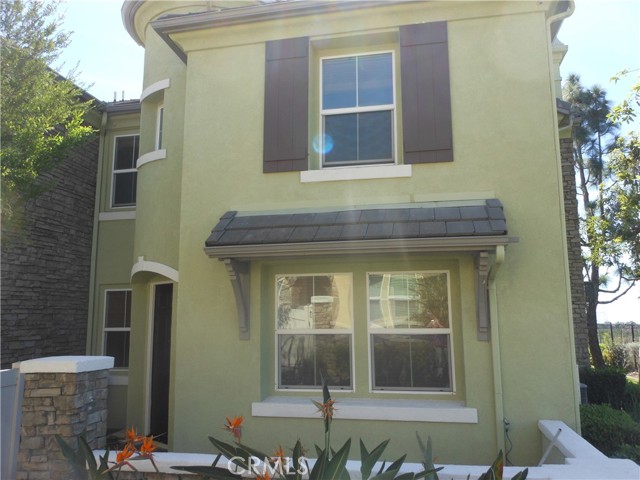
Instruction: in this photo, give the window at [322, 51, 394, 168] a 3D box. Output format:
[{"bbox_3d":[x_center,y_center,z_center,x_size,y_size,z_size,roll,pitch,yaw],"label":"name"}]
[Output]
[{"bbox_3d":[0.543,-1.816,7.287,1.051,1.650,0.100,-2,-9,11],"label":"window"}]

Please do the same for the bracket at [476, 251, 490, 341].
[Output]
[{"bbox_3d":[1.890,0.672,5.947,0.140,0.989,0.640,-2,-9,11],"label":"bracket"}]

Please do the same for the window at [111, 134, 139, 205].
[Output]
[{"bbox_3d":[-3.714,-1.376,10.382,0.878,1.511,0.100,-2,-9,11],"label":"window"}]

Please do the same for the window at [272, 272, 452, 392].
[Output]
[{"bbox_3d":[0.549,1.203,6.813,2.313,1.544,0.100,-2,-9,11],"label":"window"}]

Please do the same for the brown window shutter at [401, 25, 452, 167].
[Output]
[{"bbox_3d":[1.385,-1.922,6.757,0.620,1.924,0.050,-2,-9,11],"label":"brown window shutter"}]

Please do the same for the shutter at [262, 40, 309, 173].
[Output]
[{"bbox_3d":[-0.451,-1.852,7.108,0.627,1.916,0.050,-2,-9,11],"label":"shutter"}]

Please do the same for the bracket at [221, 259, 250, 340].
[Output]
[{"bbox_3d":[-1.039,0.775,6.507,0.140,0.989,0.640,-2,-9,11],"label":"bracket"}]

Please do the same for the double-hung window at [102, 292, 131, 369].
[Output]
[{"bbox_3d":[-3.699,1.709,9.896,0.878,1.506,0.100,-2,-9,11],"label":"double-hung window"}]

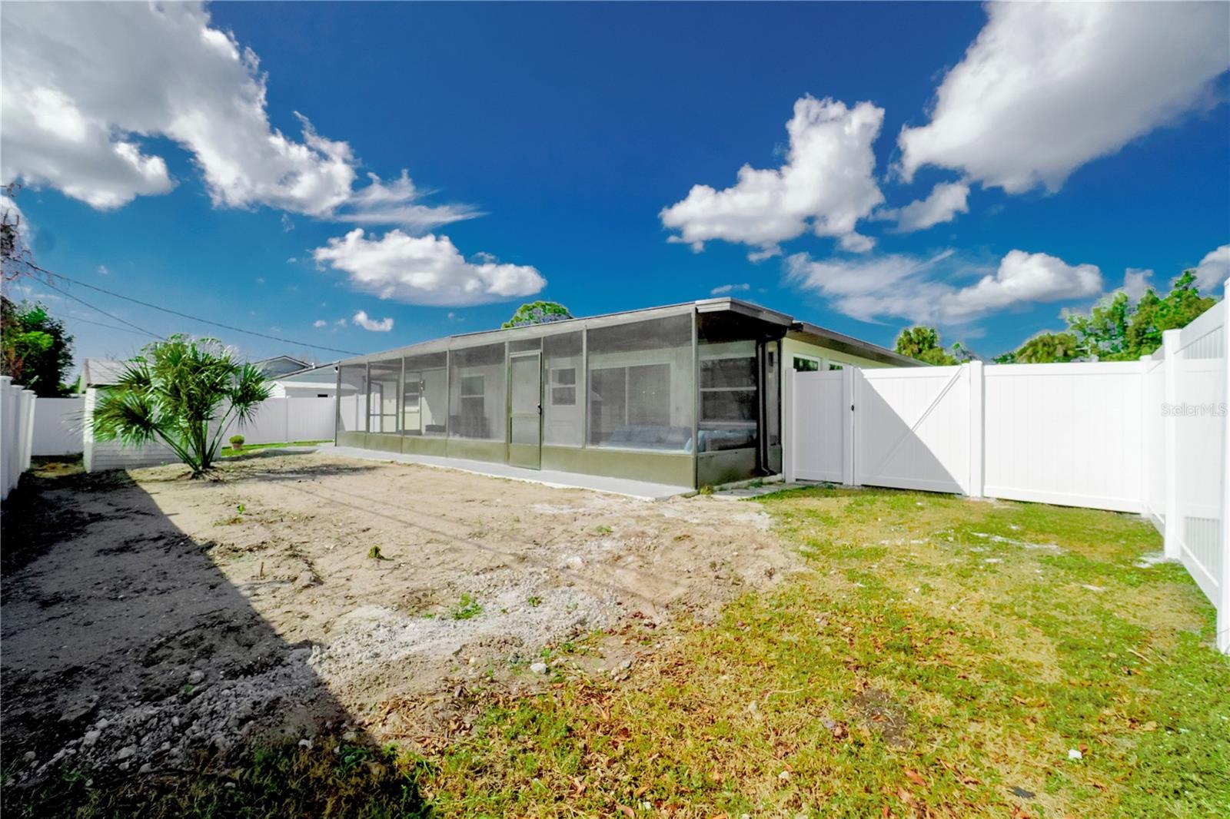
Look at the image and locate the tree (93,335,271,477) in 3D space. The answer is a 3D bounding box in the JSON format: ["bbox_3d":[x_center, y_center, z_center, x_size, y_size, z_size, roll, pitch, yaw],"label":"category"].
[{"bbox_3d":[-8.500,-0.070,10.250,2.900,2.850,2.800,0,0,-40],"label":"tree"}]

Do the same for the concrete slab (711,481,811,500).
[{"bbox_3d":[2.236,1.220,7.620,0.620,0.100,1.950,0,0,41],"label":"concrete slab"}]

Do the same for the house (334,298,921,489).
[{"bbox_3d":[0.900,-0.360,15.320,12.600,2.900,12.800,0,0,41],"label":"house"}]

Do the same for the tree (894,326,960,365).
[{"bbox_3d":[17.100,-1.650,28.000,3.700,5.900,3.600,0,0,31],"label":"tree"}]

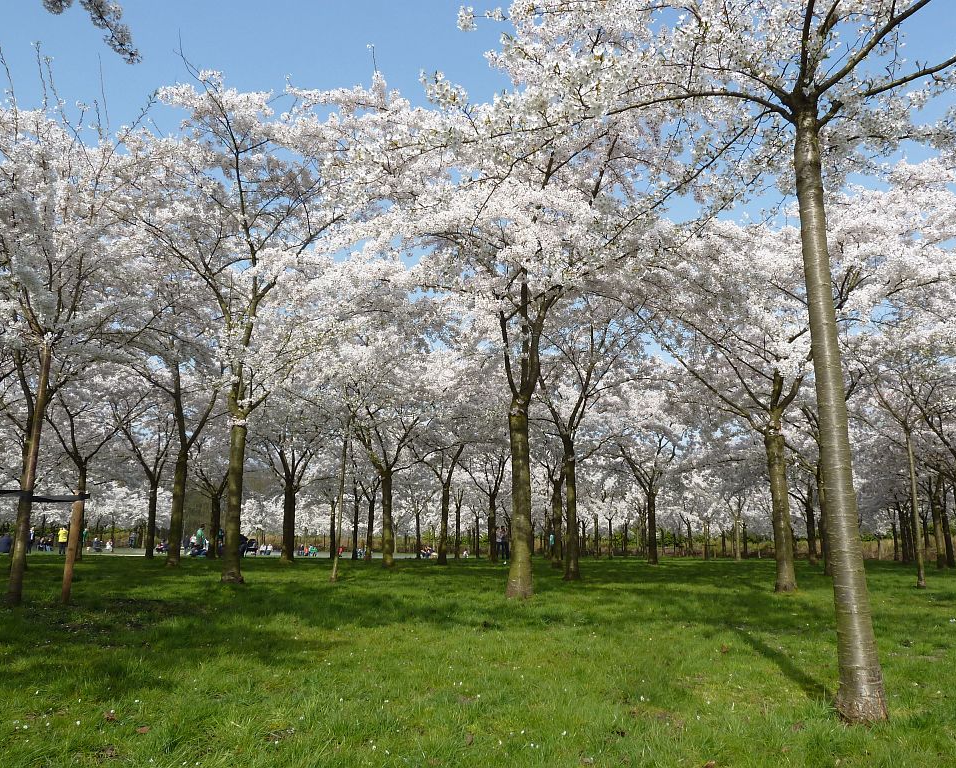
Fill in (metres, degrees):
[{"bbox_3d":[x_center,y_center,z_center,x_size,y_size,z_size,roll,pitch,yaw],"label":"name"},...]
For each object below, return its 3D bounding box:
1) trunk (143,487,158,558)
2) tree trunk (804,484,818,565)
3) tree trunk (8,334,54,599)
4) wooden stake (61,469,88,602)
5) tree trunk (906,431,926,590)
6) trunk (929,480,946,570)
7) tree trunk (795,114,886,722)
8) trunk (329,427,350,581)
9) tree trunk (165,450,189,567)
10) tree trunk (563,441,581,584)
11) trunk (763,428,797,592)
[{"bbox_3d":[-15.295,6.459,34.779,0.339,3.440,0.339,5,-13,-23],"label":"trunk"},{"bbox_3d":[12.973,5.515,28.812,0.280,3.018,0.280,-5,-13,23],"label":"tree trunk"},{"bbox_3d":[-6.780,1.263,11.204,0.219,3.970,0.219,6,-13,-30],"label":"tree trunk"},{"bbox_3d":[-6.863,2.726,12.527,0.163,1.897,0.163,6,-13,-28],"label":"wooden stake"},{"bbox_3d":[9.875,2.781,16.707,0.161,3.527,0.161,-7,-13,29],"label":"tree trunk"},{"bbox_3d":[16.760,5.137,26.887,0.342,3.092,0.342,-7,-14,31],"label":"trunk"},{"bbox_3d":[2.088,0.042,4.367,0.249,3.587,0.249,-5,-13,25],"label":"tree trunk"},{"bbox_3d":[-3.271,2.870,17.514,0.162,3.478,0.162,5,-13,-10],"label":"trunk"},{"bbox_3d":[-10.910,4.510,27.015,0.439,4.174,0.439,5,-12,-21],"label":"tree trunk"},{"bbox_3d":[2.472,3.264,19.717,0.371,3.752,0.371,-1,-12,7],"label":"tree trunk"},{"bbox_3d":[6.429,2.657,15.724,0.397,3.362,0.397,-4,-12,22],"label":"trunk"}]

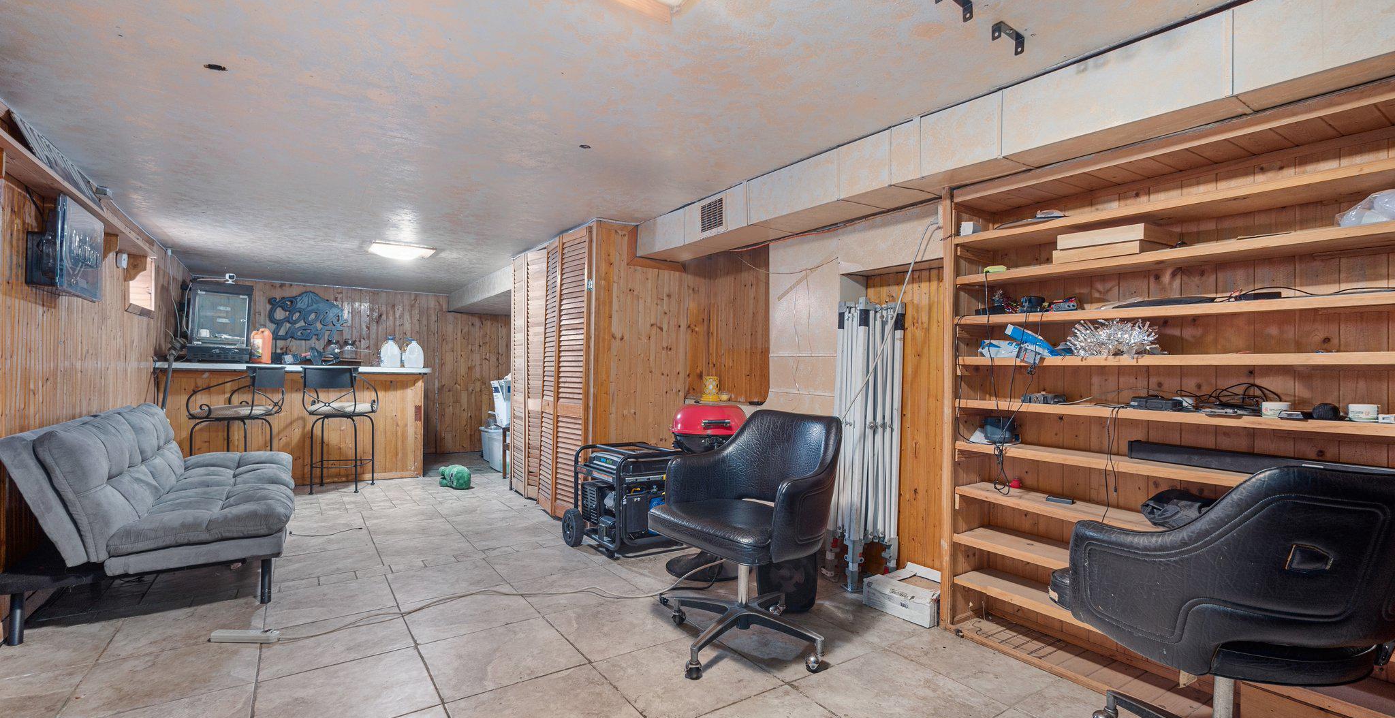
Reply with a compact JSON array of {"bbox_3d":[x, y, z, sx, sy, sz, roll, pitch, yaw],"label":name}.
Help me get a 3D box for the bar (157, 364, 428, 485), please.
[{"bbox_3d":[-3.540,0.590,5.160,1.950,1.020,0.580,2,-2,-31],"label":"bar"}]

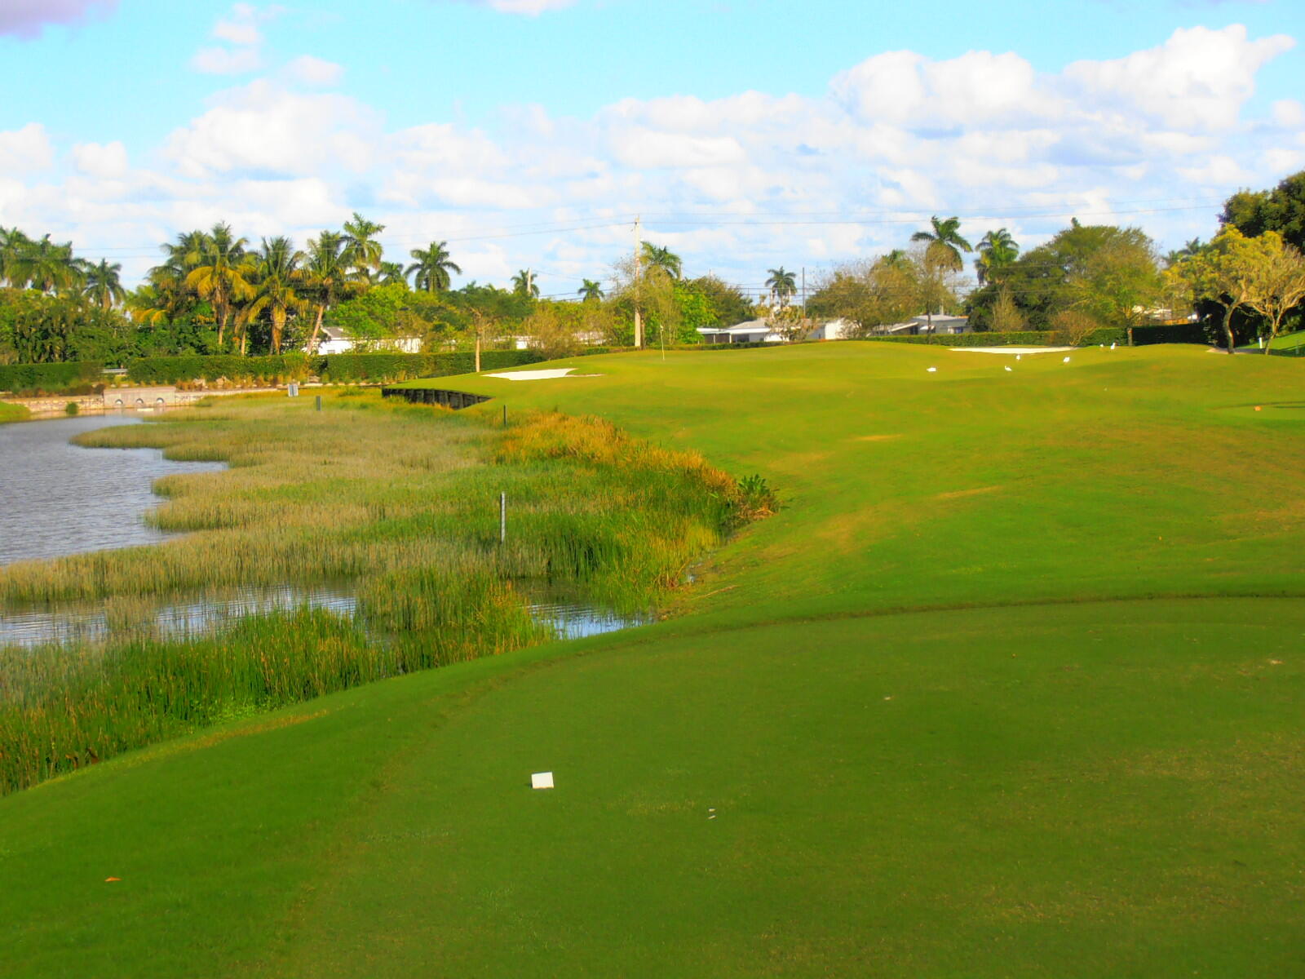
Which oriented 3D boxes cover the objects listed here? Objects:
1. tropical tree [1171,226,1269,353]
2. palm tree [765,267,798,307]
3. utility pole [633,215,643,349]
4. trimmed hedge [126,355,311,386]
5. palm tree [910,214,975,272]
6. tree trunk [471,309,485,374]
[{"bbox_3d":[35.059,-12.352,205.176,6.050,7.870,5.750,0,3,0],"label":"tropical tree"},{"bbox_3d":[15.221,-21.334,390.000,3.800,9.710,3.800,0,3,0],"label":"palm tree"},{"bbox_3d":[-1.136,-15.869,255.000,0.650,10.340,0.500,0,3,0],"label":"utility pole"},{"bbox_3d":[-29.029,-7.914,222.000,12.300,1.980,1.400,0,3,0],"label":"trimmed hedge"},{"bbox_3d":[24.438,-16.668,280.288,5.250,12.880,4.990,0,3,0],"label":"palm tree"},{"bbox_3d":[-10.510,-8.943,200.000,0.750,3.810,0.600,0,3,0],"label":"tree trunk"}]

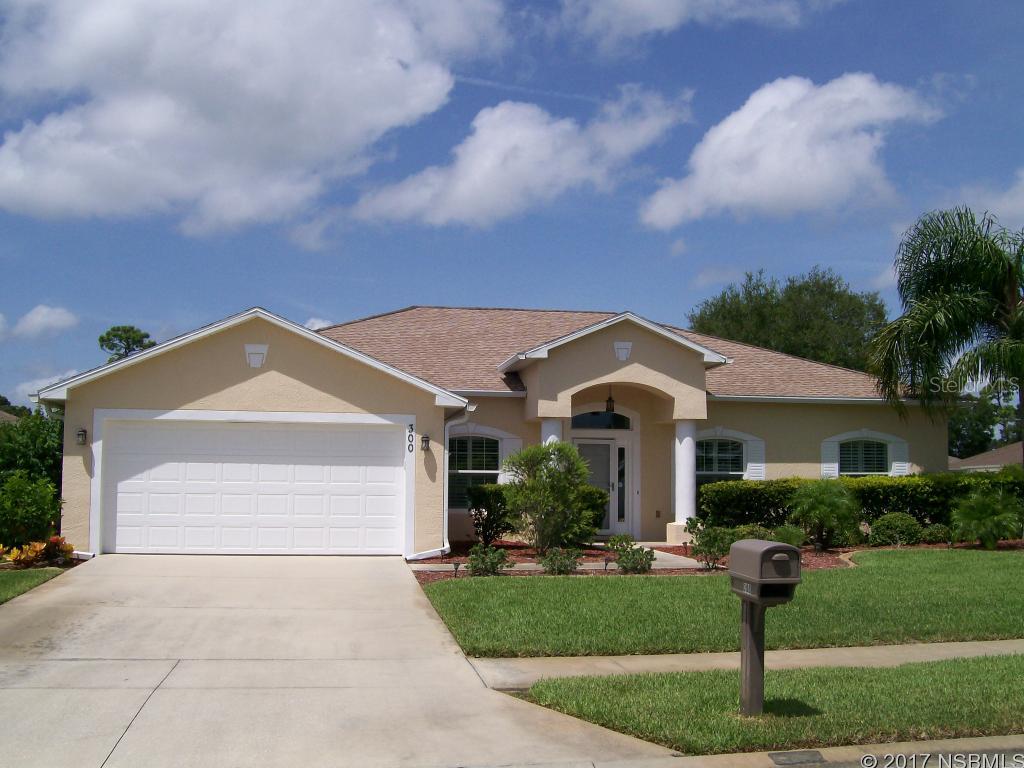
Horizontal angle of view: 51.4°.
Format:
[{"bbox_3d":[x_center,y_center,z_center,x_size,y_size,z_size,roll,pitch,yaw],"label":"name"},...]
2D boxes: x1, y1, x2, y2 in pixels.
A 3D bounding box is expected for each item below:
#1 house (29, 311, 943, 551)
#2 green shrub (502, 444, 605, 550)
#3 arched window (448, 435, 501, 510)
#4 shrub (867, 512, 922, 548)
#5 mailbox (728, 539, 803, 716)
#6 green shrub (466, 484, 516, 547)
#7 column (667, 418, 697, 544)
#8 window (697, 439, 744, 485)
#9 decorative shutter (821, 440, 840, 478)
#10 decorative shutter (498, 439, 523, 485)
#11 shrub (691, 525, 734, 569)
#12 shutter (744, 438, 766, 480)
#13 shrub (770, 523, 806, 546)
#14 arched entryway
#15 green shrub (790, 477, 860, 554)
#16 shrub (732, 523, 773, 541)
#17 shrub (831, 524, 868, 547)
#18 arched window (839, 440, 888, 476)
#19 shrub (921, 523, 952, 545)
[{"bbox_3d":[0.428,0.642,25.014,17.500,5.300,14.950,1,-3,-6],"label":"house"},{"bbox_3d":[0.762,2.036,19.100,1.800,1.920,1.650,1,-5,-10],"label":"green shrub"},{"bbox_3d":[-0.855,1.846,22.208,1.220,1.500,0.120,1,-5,-10],"label":"arched window"},{"bbox_3d":[7.887,2.982,21.900,1.080,0.700,1.000,1,-5,-10],"label":"shrub"},{"bbox_3d":[1.699,1.636,7.137,0.285,1.178,0.500,2,-4,-16],"label":"mailbox"},{"bbox_3d":[-0.376,2.461,20.052,0.990,1.133,0.941,1,-3,-6],"label":"green shrub"},{"bbox_3d":[3.367,1.881,20.747,0.520,2.417,0.520,1,-3,-6],"label":"column"},{"bbox_3d":[4.486,1.944,23.135,1.220,1.500,0.120,1,-5,-10],"label":"window"},{"bbox_3d":[7.063,2.026,23.579,0.420,1.500,0.070,1,-5,-10],"label":"decorative shutter"},{"bbox_3d":[-0.017,1.785,21.300,0.479,1.359,0.050,1,-3,-6],"label":"decorative shutter"},{"bbox_3d":[3.126,2.526,16.592,0.660,0.669,0.660,1,-3,-6],"label":"shrub"},{"bbox_3d":[5.345,2.000,23.281,0.430,1.520,0.070,1,-5,-10],"label":"shutter"},{"bbox_3d":[5.443,2.973,20.962,0.723,0.412,0.723,1,-3,-6],"label":"shrub"},{"bbox_3d":[1.886,1.811,22.691,1.750,2.850,0.220,1,-5,-10],"label":"arched entryway"},{"bbox_3d":[5.896,2.459,20.158,1.290,1.337,1.290,1,-3,-6],"label":"green shrub"},{"bbox_3d":[4.810,2.990,21.300,0.850,0.500,0.800,1,-5,-10],"label":"shrub"},{"bbox_3d":[6.726,3.015,21.287,0.738,0.410,0.738,1,-3,-6],"label":"shrub"},{"bbox_3d":[7.828,2.004,23.715,1.220,1.450,0.120,1,-5,-10],"label":"arched window"},{"bbox_3d":[8.859,3.111,22.227,0.692,0.439,0.692,1,-3,-6],"label":"shrub"}]

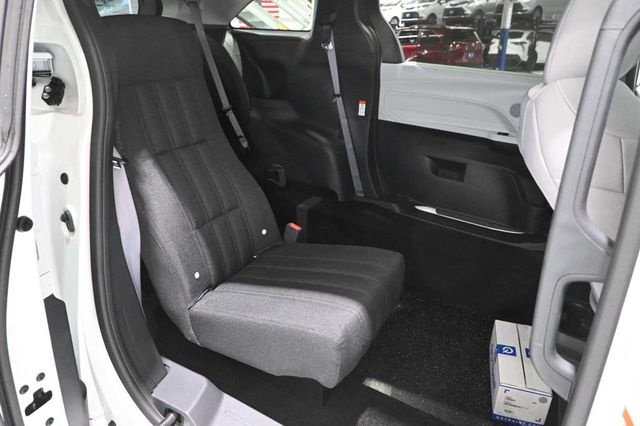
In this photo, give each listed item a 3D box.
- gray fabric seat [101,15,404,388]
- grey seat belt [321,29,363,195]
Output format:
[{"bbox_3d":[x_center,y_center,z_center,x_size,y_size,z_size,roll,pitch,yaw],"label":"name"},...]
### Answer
[{"bbox_3d":[-0.191,-0.089,1.198,0.797,0.831,0.471,11,23,27],"label":"gray fabric seat"},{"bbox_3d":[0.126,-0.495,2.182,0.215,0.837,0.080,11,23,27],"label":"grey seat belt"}]

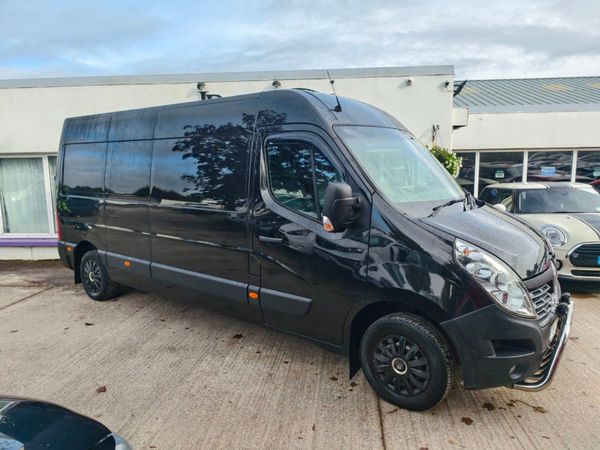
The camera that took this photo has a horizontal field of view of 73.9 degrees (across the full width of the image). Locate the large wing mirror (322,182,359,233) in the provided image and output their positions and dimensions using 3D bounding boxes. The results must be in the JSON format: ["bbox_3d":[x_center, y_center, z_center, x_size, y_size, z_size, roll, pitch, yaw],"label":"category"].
[{"bbox_3d":[0.282,-0.131,2.898,0.190,0.370,0.250,5,10,35],"label":"large wing mirror"}]

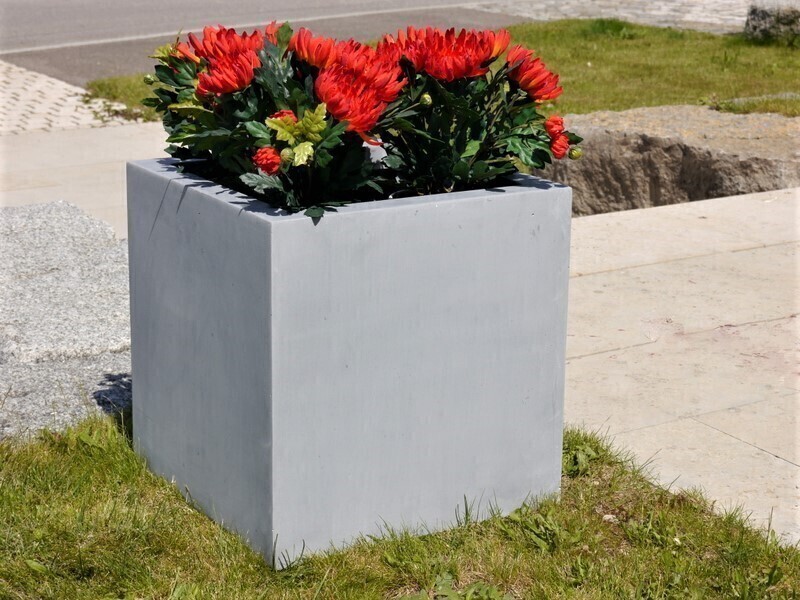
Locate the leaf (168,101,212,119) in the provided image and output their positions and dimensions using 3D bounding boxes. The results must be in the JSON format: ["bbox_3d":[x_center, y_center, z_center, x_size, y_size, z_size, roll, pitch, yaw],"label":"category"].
[{"bbox_3d":[-0.310,-0.282,2.665,0.065,0.016,0.036,9,19,-19],"label":"leaf"}]

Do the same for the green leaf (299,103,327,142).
[{"bbox_3d":[-0.124,-0.251,2.550,0.034,0.052,0.011,30,0,17],"label":"green leaf"}]

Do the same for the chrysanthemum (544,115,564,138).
[{"bbox_3d":[0.235,-0.264,2.740,0.031,0.036,0.032,-1,16,-5],"label":"chrysanthemum"}]

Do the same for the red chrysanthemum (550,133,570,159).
[{"bbox_3d":[0.243,-0.234,2.730,0.031,0.039,0.032,-5,16,-19],"label":"red chrysanthemum"}]

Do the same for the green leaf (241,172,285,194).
[{"bbox_3d":[-0.196,-0.166,2.565,0.063,0.012,0.023,19,54,-11],"label":"green leaf"}]

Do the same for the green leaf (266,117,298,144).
[{"bbox_3d":[-0.166,-0.240,2.550,0.049,0.031,0.011,29,-29,-11],"label":"green leaf"}]

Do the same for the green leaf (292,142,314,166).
[{"bbox_3d":[-0.136,-0.205,2.540,0.028,0.035,0.007,11,-22,7],"label":"green leaf"}]

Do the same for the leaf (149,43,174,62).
[{"bbox_3d":[-0.365,-0.379,2.760,0.042,0.031,0.030,4,16,12],"label":"leaf"}]

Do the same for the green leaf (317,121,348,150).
[{"bbox_3d":[-0.096,-0.234,2.560,0.026,0.052,0.010,47,0,19],"label":"green leaf"}]

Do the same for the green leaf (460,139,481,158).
[{"bbox_3d":[0.106,-0.227,2.700,0.030,0.031,0.018,1,16,2],"label":"green leaf"}]

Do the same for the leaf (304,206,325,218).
[{"bbox_3d":[-0.119,-0.122,2.510,0.026,0.005,0.020,13,39,22],"label":"leaf"}]

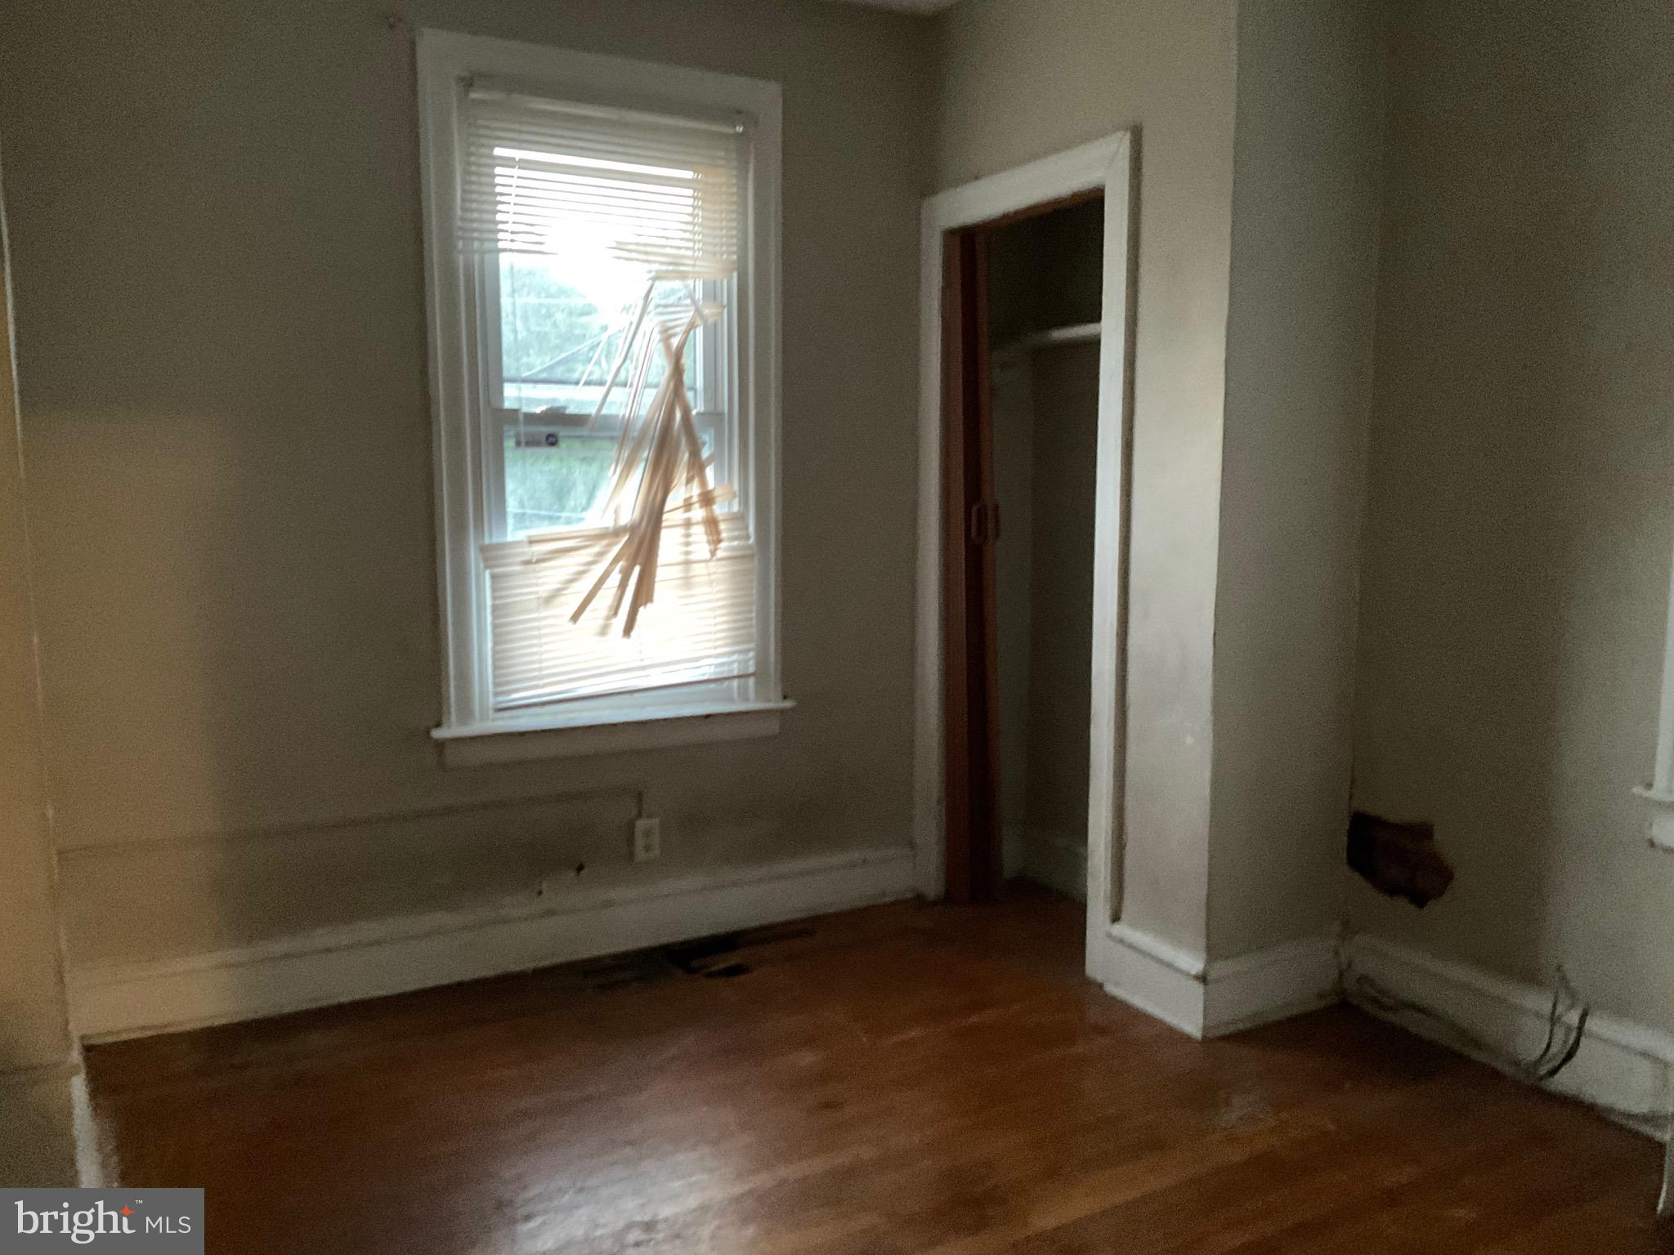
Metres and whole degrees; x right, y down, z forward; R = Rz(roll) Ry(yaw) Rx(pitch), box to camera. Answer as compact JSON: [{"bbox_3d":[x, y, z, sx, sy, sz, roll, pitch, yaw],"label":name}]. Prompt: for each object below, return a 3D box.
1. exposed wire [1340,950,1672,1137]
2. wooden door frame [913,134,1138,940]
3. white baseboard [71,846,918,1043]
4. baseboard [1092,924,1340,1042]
[{"bbox_3d":[1.442,0.845,3.124,0.070,0.286,0.816,-4,8,-28],"label":"exposed wire"},{"bbox_3d":[0.509,-0.168,3.867,0.080,2.122,0.952,-4,8,-28],"label":"wooden door frame"},{"bbox_3d":[-0.766,0.816,3.822,2.278,0.181,0.028,-4,8,-28],"label":"white baseboard"},{"bbox_3d":[0.990,0.843,3.541,0.490,0.190,0.340,-4,8,-28],"label":"baseboard"}]

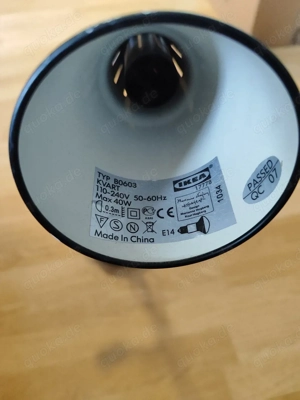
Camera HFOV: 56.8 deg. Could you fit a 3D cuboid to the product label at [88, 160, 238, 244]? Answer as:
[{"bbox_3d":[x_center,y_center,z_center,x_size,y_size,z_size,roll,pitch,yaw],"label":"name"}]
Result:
[{"bbox_3d":[0.004,0.001,0.137,0.065,0.017,0.038,-6,62,1],"label":"product label"}]

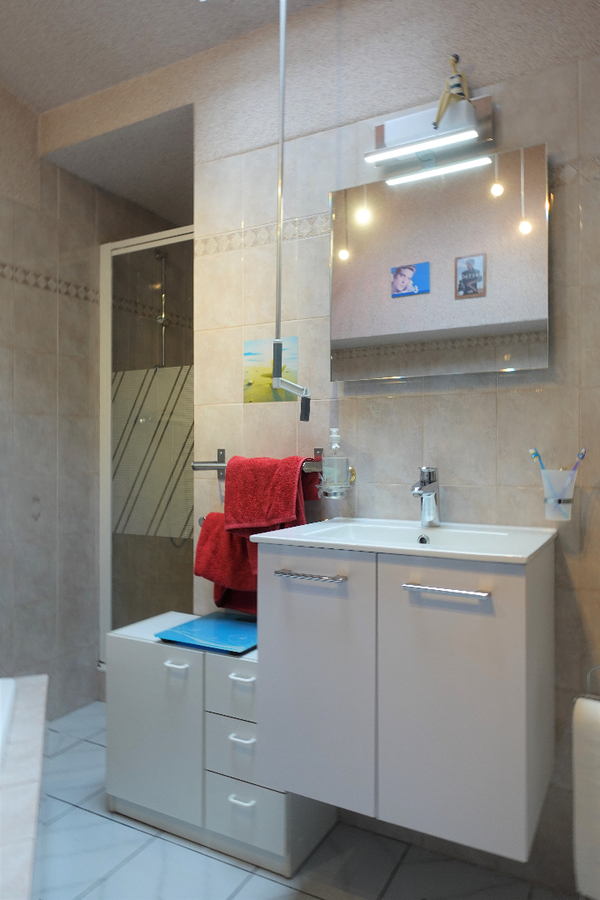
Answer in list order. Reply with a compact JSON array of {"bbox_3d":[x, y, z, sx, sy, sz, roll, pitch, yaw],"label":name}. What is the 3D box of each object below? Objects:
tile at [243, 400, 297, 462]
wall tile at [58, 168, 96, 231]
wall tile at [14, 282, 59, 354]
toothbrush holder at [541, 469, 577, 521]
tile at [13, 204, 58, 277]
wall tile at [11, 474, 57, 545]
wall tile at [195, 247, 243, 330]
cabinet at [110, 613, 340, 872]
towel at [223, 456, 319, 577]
[{"bbox_3d":[-0.092,-0.026,1.908,0.197,0.248,0.010,0,0,28],"label":"tile"},{"bbox_3d":[-0.962,-1.070,2.587,0.010,0.212,0.200,0,-1,28],"label":"wall tile"},{"bbox_3d":[-1.057,-0.522,2.407,0.010,0.252,0.200,0,-1,28],"label":"wall tile"},{"bbox_3d":[0.624,0.108,1.446,0.081,0.122,0.085,0,0,29],"label":"toothbrush holder"},{"bbox_3d":[-1.040,-0.834,2.365,0.010,0.248,0.197,0,0,28],"label":"tile"},{"bbox_3d":[-1.056,0.233,2.400,0.010,0.252,0.200,0,-1,28],"label":"wall tile"},{"bbox_3d":[-0.273,-0.531,2.010,0.200,0.251,0.010,0,0,29],"label":"wall tile"},{"bbox_3d":[-0.239,0.826,1.795,0.624,0.536,0.303,0,-1,28],"label":"cabinet"},{"bbox_3d":[-0.096,0.208,1.854,0.295,0.375,0.105,0,0,27],"label":"towel"}]

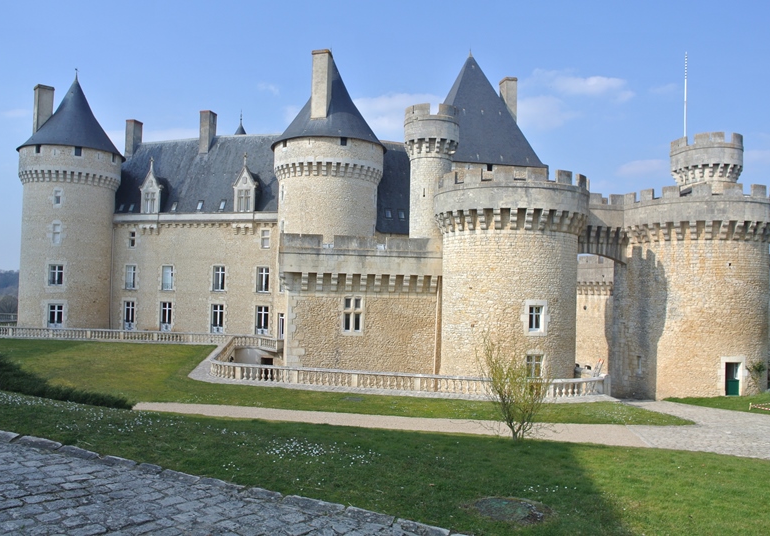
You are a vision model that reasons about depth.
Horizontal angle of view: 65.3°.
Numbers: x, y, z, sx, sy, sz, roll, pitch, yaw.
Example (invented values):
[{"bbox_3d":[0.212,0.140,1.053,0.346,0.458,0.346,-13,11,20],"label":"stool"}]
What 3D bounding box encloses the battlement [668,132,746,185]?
[{"bbox_3d":[23.045,-7.358,42.970,4.500,3.720,4.500,1,-2,28],"label":"battlement"}]

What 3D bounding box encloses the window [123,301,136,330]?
[{"bbox_3d":[-27.467,5.227,64.560,1.381,3.173,0.300,1,-1,17],"label":"window"}]

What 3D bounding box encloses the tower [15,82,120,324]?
[{"bbox_3d":[-33.514,-6.902,64.373,10.200,27.100,10.200,2,-2,-28],"label":"tower"}]

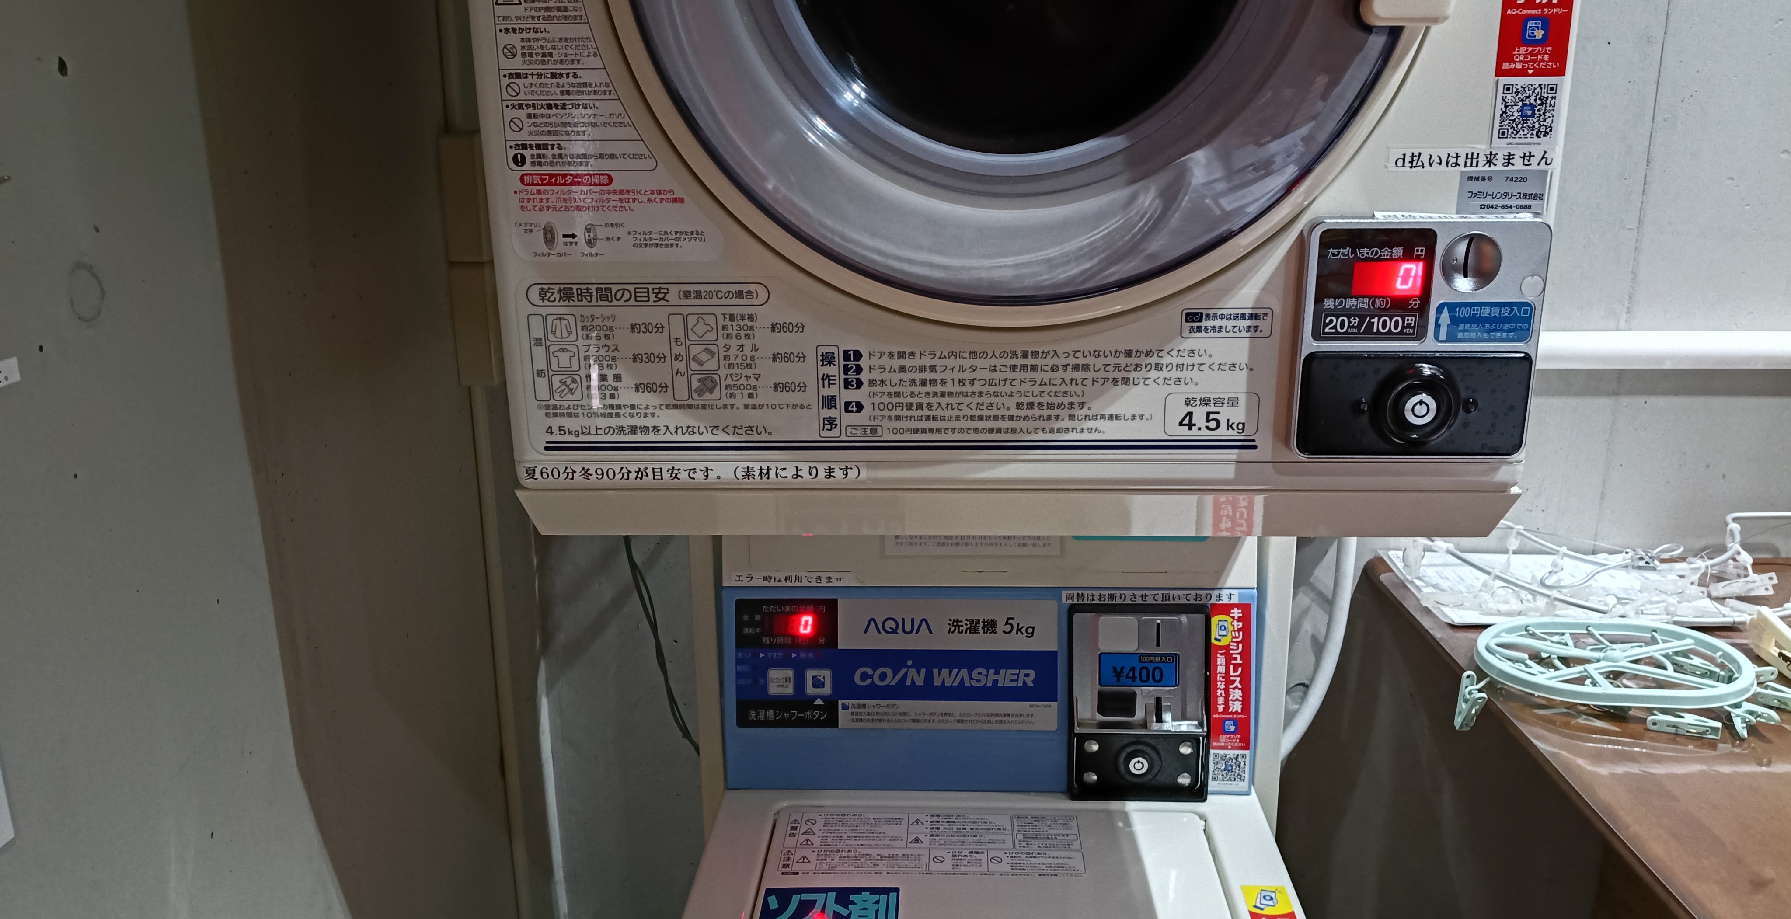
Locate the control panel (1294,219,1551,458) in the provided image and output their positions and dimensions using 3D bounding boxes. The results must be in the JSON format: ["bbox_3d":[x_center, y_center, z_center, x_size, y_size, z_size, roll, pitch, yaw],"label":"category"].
[{"bbox_3d":[0.313,-0.069,0.801,0.139,0.143,0.028,0,16,2],"label":"control panel"}]

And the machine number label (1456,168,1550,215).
[{"bbox_3d":[0.355,-0.157,0.788,0.051,0.028,0.002,0,16,2],"label":"machine number label"}]

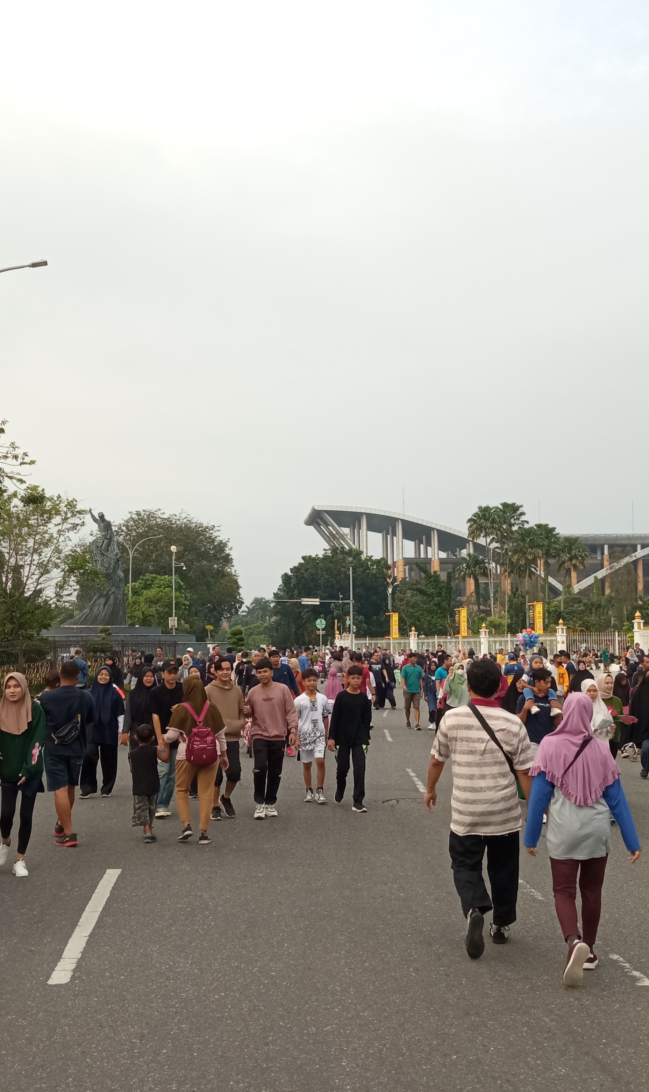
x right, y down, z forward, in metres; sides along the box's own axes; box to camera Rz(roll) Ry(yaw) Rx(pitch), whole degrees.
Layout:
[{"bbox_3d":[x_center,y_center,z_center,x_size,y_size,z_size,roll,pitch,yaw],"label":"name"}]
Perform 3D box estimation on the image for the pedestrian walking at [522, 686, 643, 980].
[{"bbox_3d":[1.390,1.537,6.128,0.600,1.490,0.520,0,-5,-5],"label":"pedestrian walking"}]

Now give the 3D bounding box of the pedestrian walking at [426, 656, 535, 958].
[{"bbox_3d":[0.912,1.501,6.668,0.620,1.672,0.520,-1,-5,3],"label":"pedestrian walking"}]

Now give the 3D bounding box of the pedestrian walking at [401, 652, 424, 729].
[{"bbox_3d":[1.990,3.270,25.639,0.500,1.700,0.420,0,-5,-6],"label":"pedestrian walking"}]

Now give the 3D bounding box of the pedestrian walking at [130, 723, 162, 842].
[{"bbox_3d":[-1.628,2.159,10.388,0.340,1.051,0.300,-1,-5,5],"label":"pedestrian walking"}]

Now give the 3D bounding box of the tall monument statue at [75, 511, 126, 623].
[{"bbox_3d":[-15.892,1.469,79.198,4.100,8.152,3.600,-2,-6,19],"label":"tall monument statue"}]

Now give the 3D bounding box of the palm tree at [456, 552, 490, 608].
[{"bbox_3d":[16.026,6.631,121.890,3.900,11.961,3.900,0,-5,0],"label":"palm tree"}]

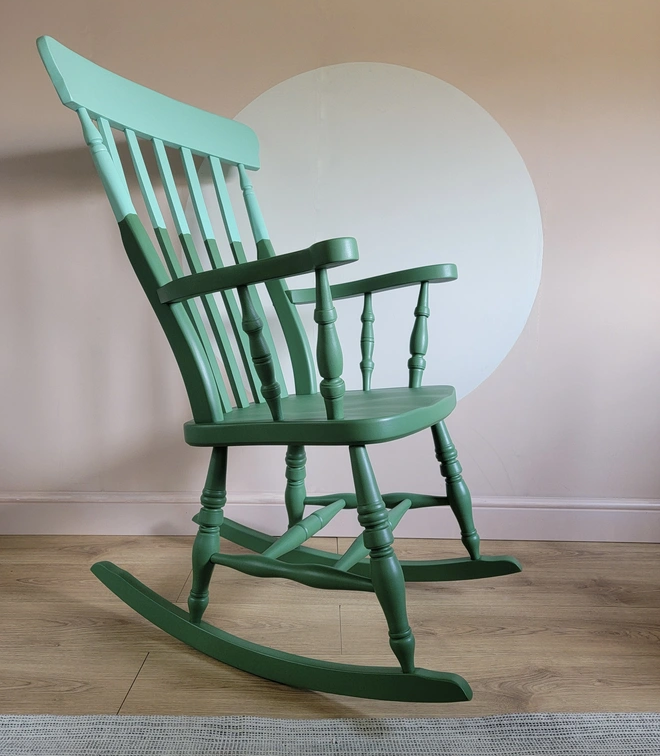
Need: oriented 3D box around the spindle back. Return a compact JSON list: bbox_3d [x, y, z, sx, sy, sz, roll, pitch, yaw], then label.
[{"bbox_3d":[-0.251,-0.284,1.262,0.105,0.737,0.607,-22,-4,26],"label":"spindle back"}]

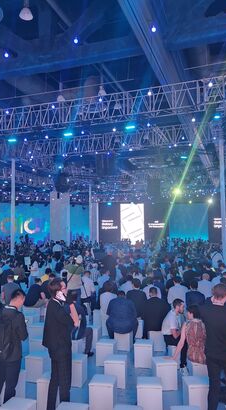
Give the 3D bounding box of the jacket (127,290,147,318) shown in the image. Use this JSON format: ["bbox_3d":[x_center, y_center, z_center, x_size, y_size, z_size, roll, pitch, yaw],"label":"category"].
[{"bbox_3d":[0.571,2.344,8.636,0.540,0.680,0.420,-1,-4,5],"label":"jacket"}]

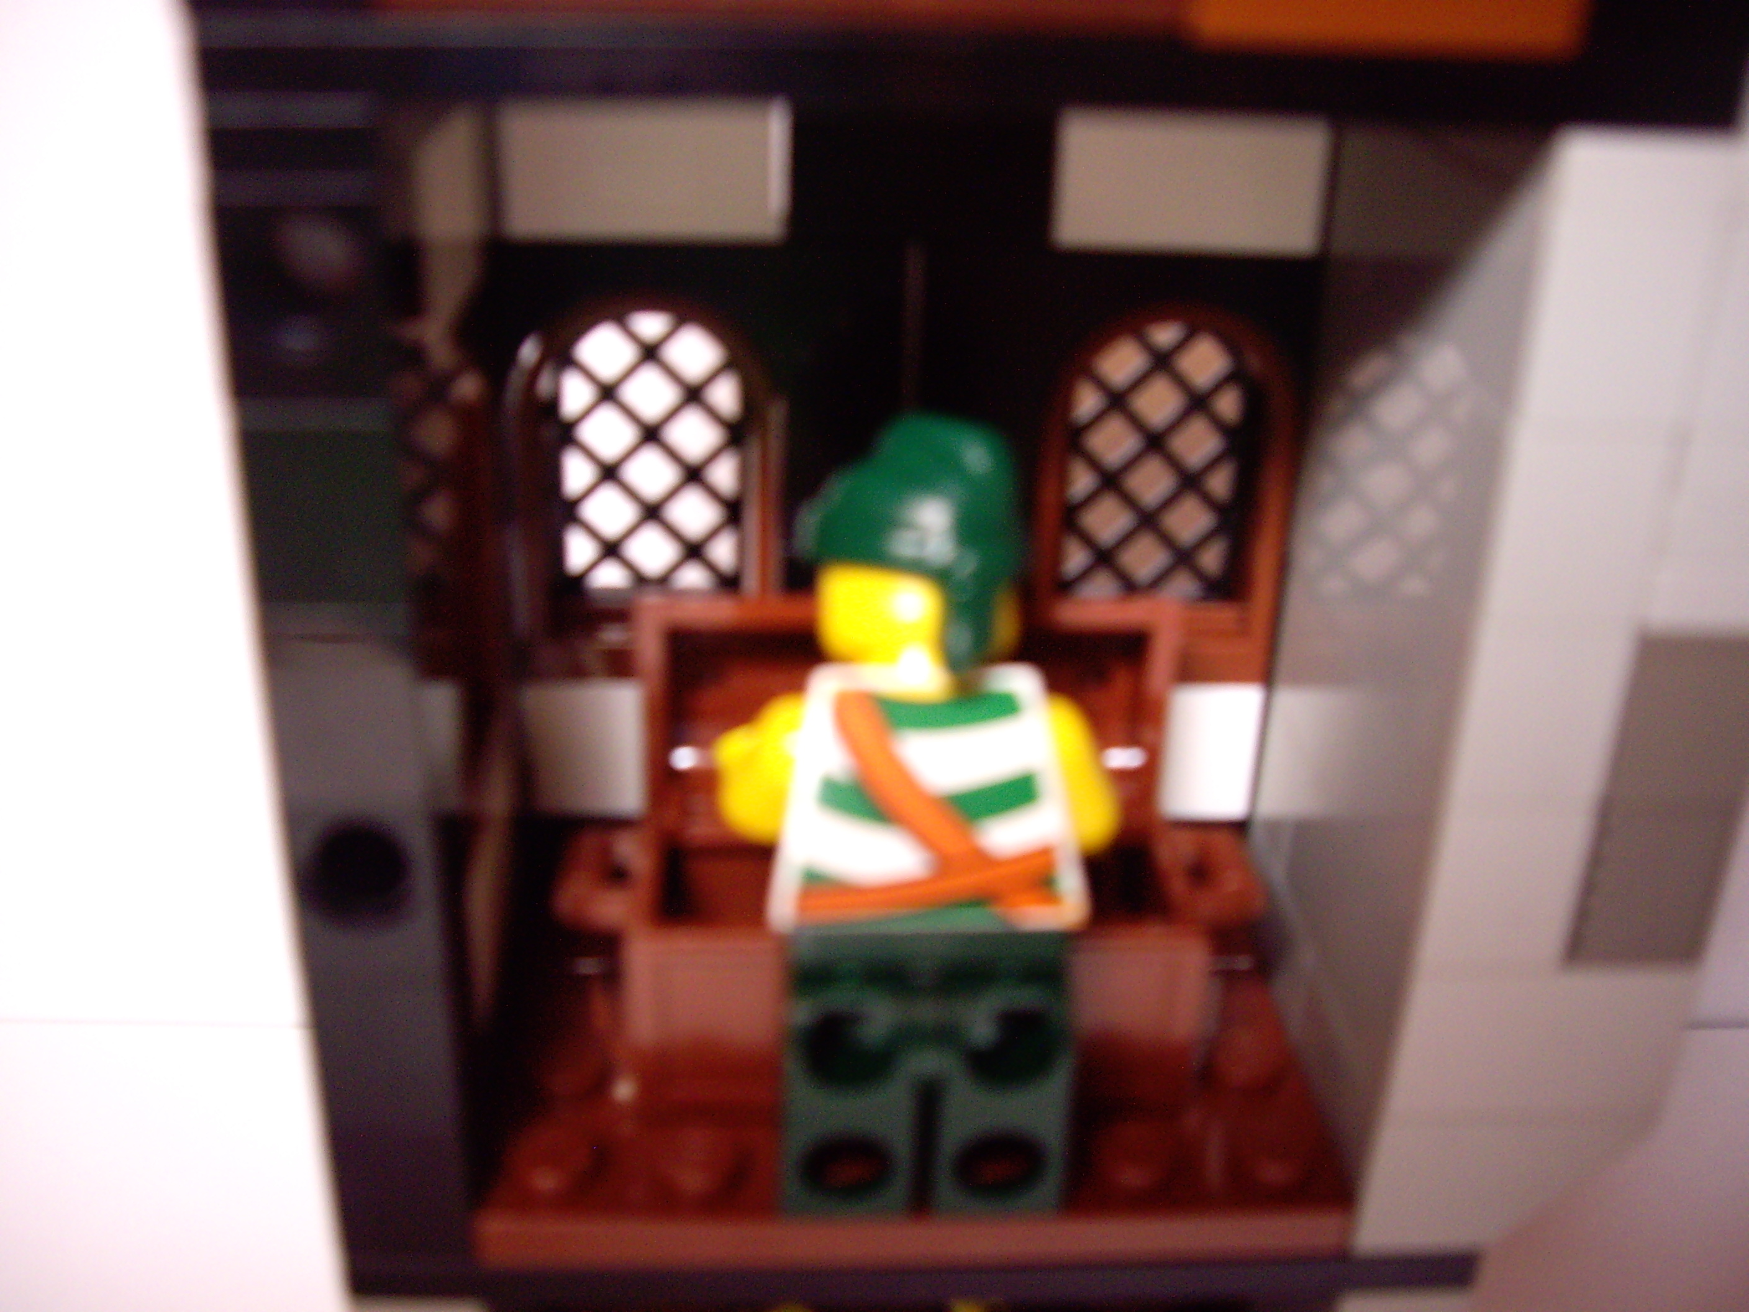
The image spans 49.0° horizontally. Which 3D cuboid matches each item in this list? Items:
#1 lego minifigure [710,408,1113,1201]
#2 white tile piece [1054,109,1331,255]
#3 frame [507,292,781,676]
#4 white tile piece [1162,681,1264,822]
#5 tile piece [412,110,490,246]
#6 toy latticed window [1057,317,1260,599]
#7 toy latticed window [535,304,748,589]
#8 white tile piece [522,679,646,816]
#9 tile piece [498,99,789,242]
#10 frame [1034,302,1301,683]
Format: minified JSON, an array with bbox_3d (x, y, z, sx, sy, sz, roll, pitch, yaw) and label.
[{"bbox_3d":[0.002,0.009,0.101,0.022,0.042,0.012,0,22,-3],"label":"lego minifigure"},{"bbox_3d":[0.018,-0.030,0.115,0.016,0.010,0.008,0,26,-4],"label":"white tile piece"},{"bbox_3d":[-0.014,-0.011,0.122,0.016,0.026,0.008,0,26,-4],"label":"frame"},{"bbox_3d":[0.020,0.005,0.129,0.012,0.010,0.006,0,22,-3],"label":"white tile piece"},{"bbox_3d":[-0.022,-0.024,0.100,0.004,0.009,0.013,0,22,-3],"label":"tile piece"},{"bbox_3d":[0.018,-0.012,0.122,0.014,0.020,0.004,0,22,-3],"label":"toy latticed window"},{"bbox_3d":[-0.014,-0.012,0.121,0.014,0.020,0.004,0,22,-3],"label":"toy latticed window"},{"bbox_3d":[-0.015,0.004,0.130,0.016,0.010,0.008,0,26,-4],"label":"white tile piece"},{"bbox_3d":[-0.014,-0.029,0.113,0.016,0.009,0.006,0,22,-3],"label":"tile piece"},{"bbox_3d":[0.018,-0.011,0.124,0.016,0.026,0.008,0,26,-4],"label":"frame"}]

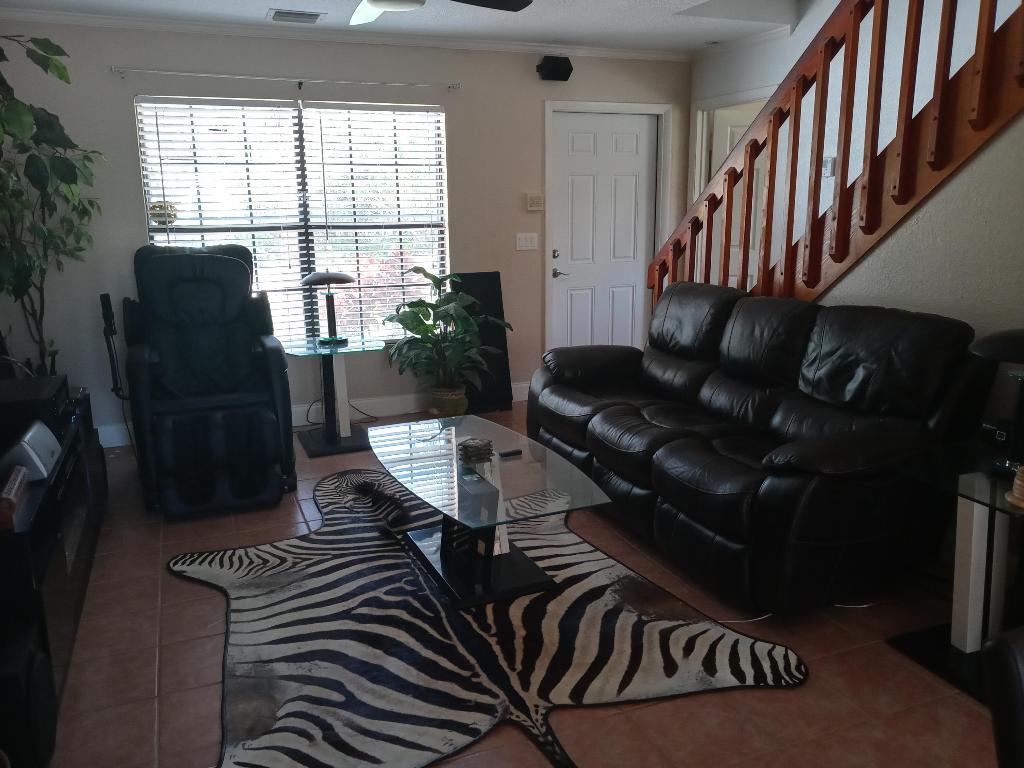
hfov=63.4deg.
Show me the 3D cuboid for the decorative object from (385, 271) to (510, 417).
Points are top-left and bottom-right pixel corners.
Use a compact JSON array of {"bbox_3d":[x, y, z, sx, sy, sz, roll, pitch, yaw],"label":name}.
[{"bbox_3d":[-0.400,-0.254,5.369,0.820,1.030,0.680,-6,13,-21],"label":"decorative object"}]

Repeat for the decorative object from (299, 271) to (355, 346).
[{"bbox_3d":[-1.065,-0.443,4.823,0.305,0.450,0.300,-6,13,-21],"label":"decorative object"}]

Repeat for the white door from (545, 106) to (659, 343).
[{"bbox_3d":[0.678,-0.940,6.103,0.900,2.030,0.060,-6,13,-21],"label":"white door"}]

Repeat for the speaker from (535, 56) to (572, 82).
[{"bbox_3d":[0.294,-2.076,5.444,0.200,0.150,0.160,-6,13,-21],"label":"speaker"}]

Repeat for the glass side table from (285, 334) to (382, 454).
[{"bbox_3d":[-1.060,0.073,4.921,0.620,0.600,0.500,-6,13,-21],"label":"glass side table"}]

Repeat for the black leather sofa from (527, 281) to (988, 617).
[{"bbox_3d":[0.885,0.105,3.717,1.000,0.980,2.080,-6,13,-21],"label":"black leather sofa"}]

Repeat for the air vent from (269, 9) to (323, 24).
[{"bbox_3d":[-1.226,-2.083,4.692,0.320,0.025,0.280,-6,13,-21],"label":"air vent"}]

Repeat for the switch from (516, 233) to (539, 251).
[{"bbox_3d":[0.112,-0.990,5.781,0.160,0.118,0.015,-6,13,-21],"label":"switch"}]

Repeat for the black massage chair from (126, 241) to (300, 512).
[{"bbox_3d":[-1.545,-0.080,4.237,0.740,1.210,1.080,-6,13,-21],"label":"black massage chair"}]

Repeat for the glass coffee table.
[{"bbox_3d":[-0.153,0.504,3.221,0.660,0.440,1.300,-6,13,-21],"label":"glass coffee table"}]

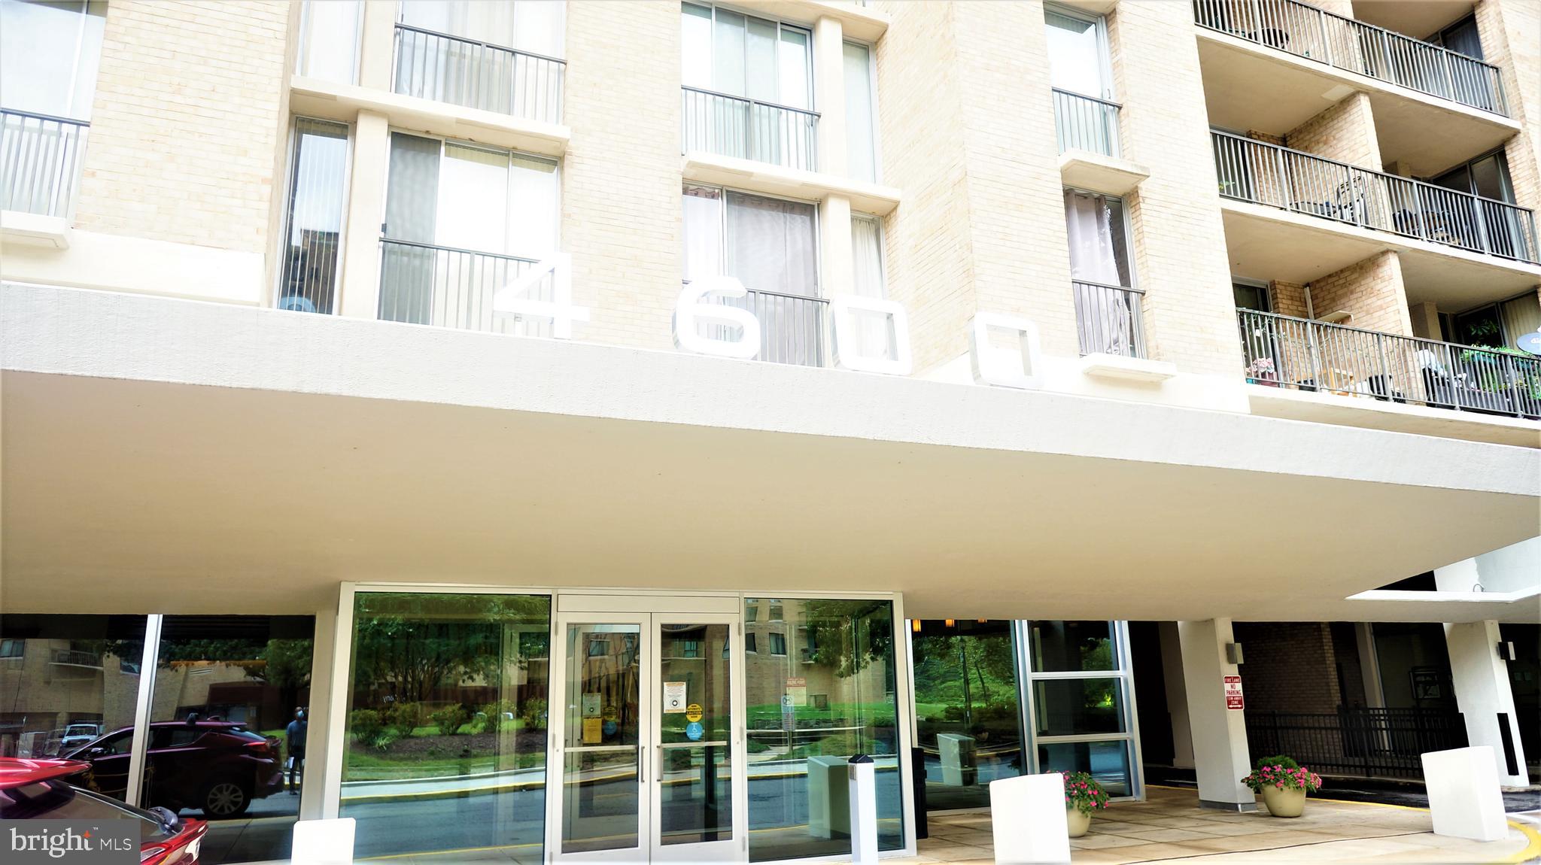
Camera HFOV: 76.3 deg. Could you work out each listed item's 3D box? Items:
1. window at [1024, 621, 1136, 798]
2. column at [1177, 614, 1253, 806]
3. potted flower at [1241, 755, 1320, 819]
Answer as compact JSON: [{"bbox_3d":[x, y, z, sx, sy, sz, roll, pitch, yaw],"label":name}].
[{"bbox_3d":[4.399,3.965,13.983,1.730,2.530,0.110,4,-15,-22],"label":"window"},{"bbox_3d":[6.100,3.832,13.398,0.304,2.484,0.684,4,-15,-22],"label":"column"},{"bbox_3d":[6.539,4.519,12.547,0.938,0.719,0.938,4,-15,-22],"label":"potted flower"}]

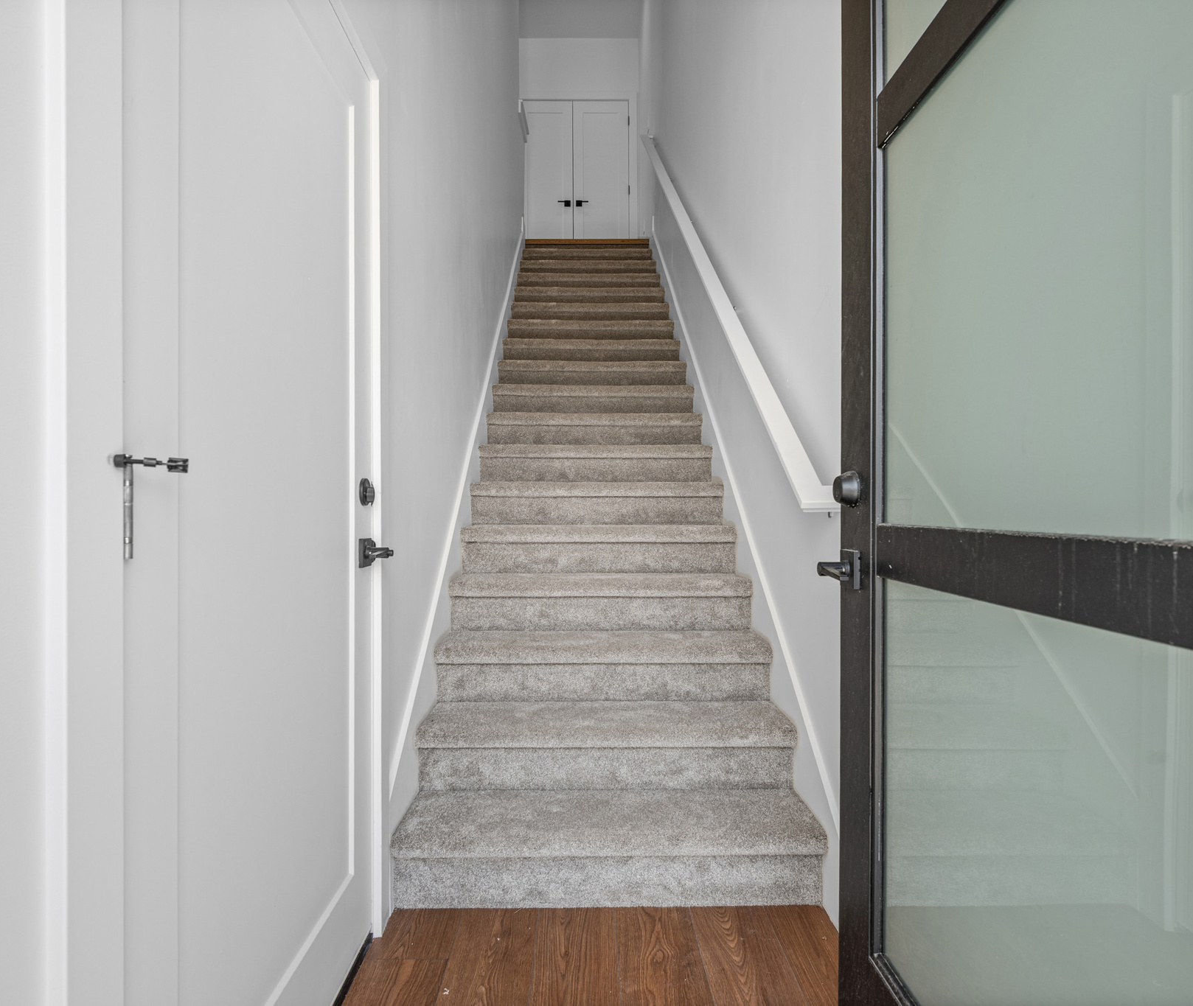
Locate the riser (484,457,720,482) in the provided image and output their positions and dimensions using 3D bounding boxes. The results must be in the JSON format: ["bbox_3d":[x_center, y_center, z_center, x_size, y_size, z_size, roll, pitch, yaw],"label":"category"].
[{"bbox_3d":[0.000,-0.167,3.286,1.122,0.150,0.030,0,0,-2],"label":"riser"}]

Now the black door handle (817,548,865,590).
[{"bbox_3d":[0.408,0.112,1.112,0.058,0.064,0.125,0,0,0],"label":"black door handle"}]

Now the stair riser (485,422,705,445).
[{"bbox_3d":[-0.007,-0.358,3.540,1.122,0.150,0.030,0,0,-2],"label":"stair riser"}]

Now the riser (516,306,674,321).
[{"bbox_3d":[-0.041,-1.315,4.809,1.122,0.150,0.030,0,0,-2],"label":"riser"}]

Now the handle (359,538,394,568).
[{"bbox_3d":[-0.478,0.109,1.446,0.066,0.064,0.127,0,0,-2],"label":"handle"}]

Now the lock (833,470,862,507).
[{"bbox_3d":[0.423,-0.025,1.143,0.027,0.062,0.062,0,0,0],"label":"lock"}]

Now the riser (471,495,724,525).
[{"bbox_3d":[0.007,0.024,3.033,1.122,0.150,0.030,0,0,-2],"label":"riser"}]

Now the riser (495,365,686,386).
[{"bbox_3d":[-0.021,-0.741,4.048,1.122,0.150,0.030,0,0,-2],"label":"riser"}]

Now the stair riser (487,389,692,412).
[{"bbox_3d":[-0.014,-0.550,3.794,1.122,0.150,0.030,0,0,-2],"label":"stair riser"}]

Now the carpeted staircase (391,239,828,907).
[{"bbox_3d":[-0.017,-0.666,3.911,1.122,3.441,4.376,0,0,-2],"label":"carpeted staircase"}]

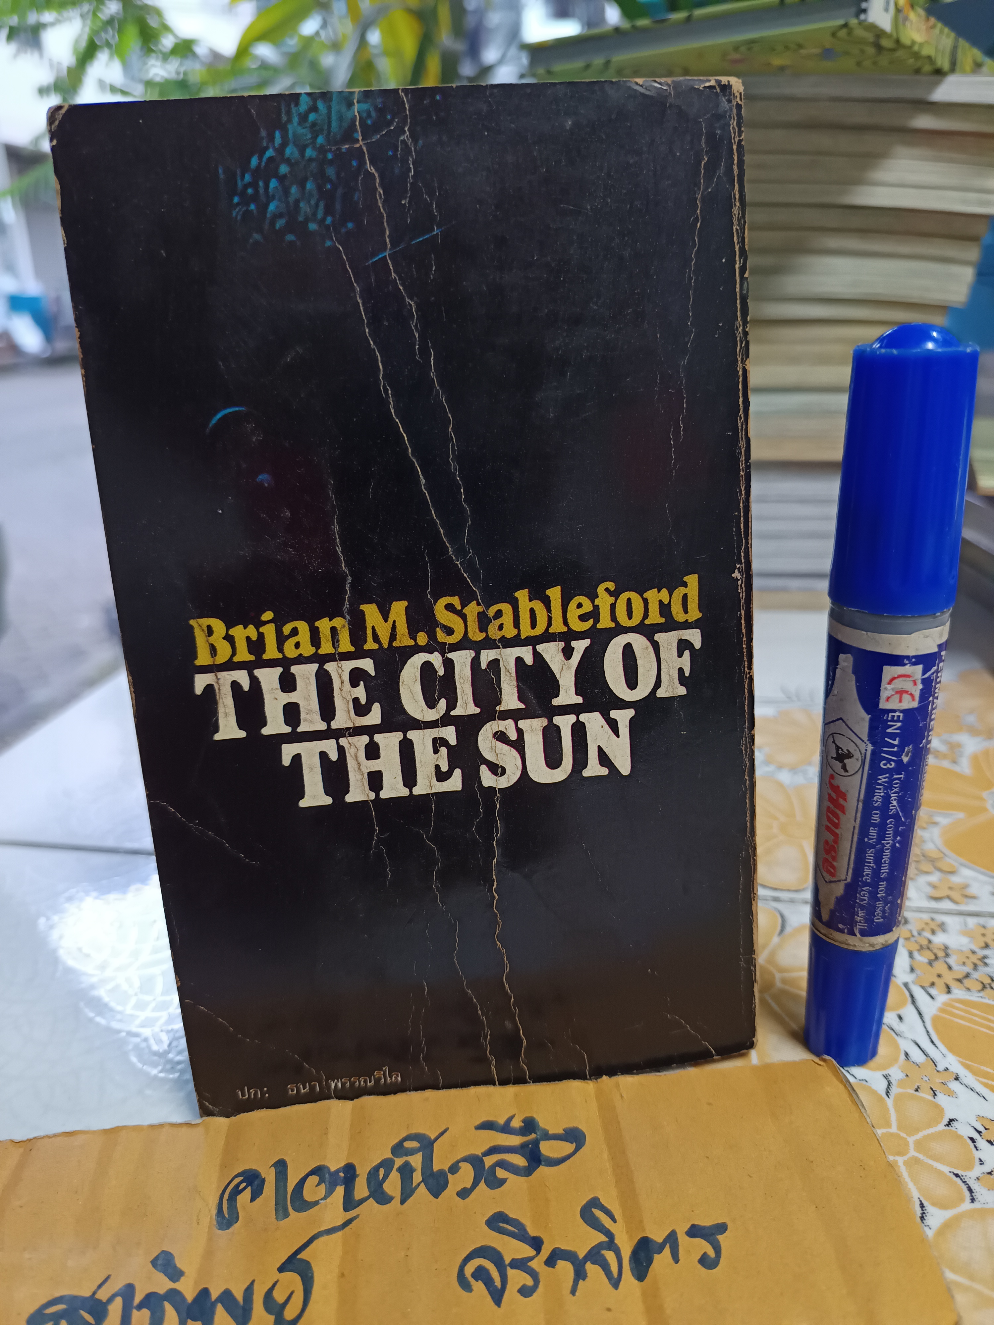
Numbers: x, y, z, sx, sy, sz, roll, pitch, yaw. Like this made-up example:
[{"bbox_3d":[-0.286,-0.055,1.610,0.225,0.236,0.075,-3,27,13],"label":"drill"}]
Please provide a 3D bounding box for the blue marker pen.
[{"bbox_3d":[0.067,0.013,0.162,0.019,0.137,0.019,-3,22,0],"label":"blue marker pen"}]

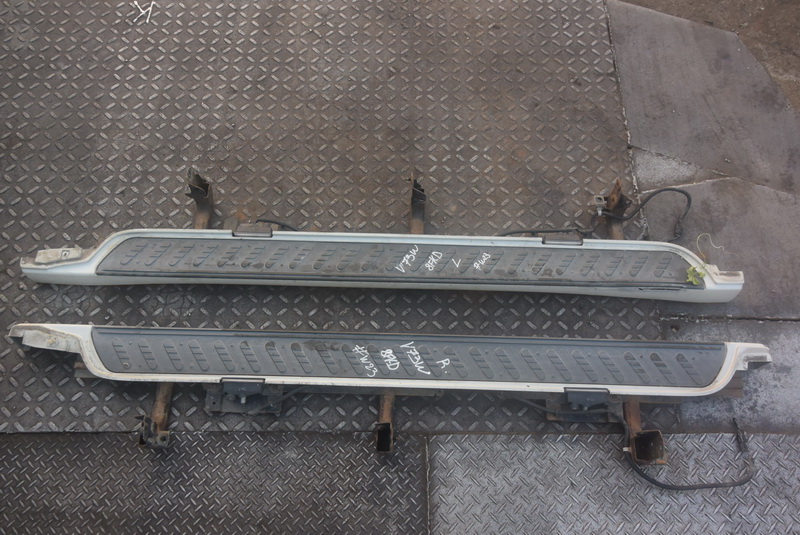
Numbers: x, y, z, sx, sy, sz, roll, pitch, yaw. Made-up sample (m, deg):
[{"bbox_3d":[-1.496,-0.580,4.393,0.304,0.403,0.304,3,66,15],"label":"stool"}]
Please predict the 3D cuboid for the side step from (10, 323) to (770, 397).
[{"bbox_3d":[-0.026,0.239,1.594,1.869,0.090,0.143,2,65,0],"label":"side step"}]

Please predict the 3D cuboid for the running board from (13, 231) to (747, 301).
[{"bbox_3d":[-0.045,-0.002,1.704,1.867,0.090,0.140,2,65,0],"label":"running board"}]

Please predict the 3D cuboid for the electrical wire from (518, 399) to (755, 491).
[{"bbox_3d":[0.564,0.420,1.540,0.555,0.092,0.194,2,65,0],"label":"electrical wire"}]

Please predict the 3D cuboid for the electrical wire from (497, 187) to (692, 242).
[{"bbox_3d":[0.531,-0.152,1.802,0.539,0.085,0.140,2,65,0],"label":"electrical wire"}]

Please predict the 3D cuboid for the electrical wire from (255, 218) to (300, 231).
[{"bbox_3d":[-0.333,-0.119,1.760,0.128,0.030,0.025,2,65,0],"label":"electrical wire"}]

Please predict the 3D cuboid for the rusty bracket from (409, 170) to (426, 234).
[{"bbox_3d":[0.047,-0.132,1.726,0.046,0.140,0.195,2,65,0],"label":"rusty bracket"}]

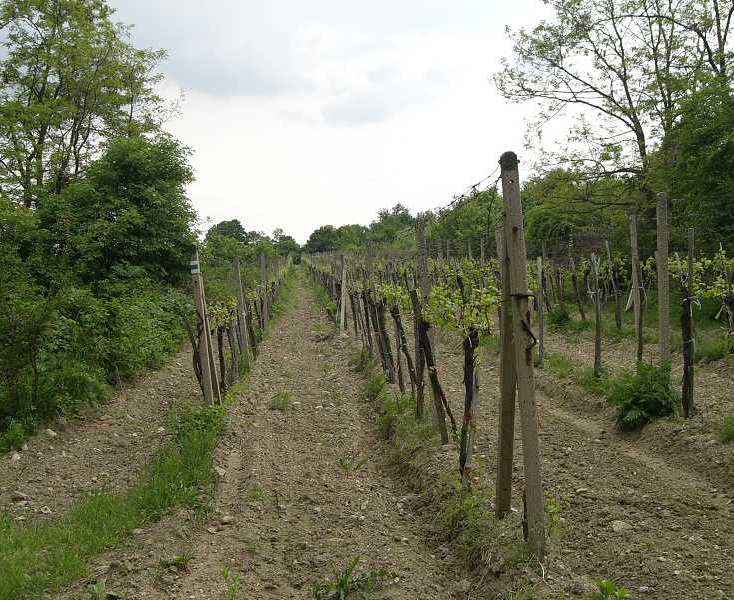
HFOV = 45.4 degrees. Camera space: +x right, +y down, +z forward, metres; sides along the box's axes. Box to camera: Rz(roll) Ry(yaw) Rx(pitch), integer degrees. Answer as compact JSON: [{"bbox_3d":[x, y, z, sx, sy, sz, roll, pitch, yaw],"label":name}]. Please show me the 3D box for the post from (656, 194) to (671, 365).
[{"bbox_3d":[2.800,-0.014,8.250,0.100,1.980,0.100,-3,2,-4],"label":"post"}]

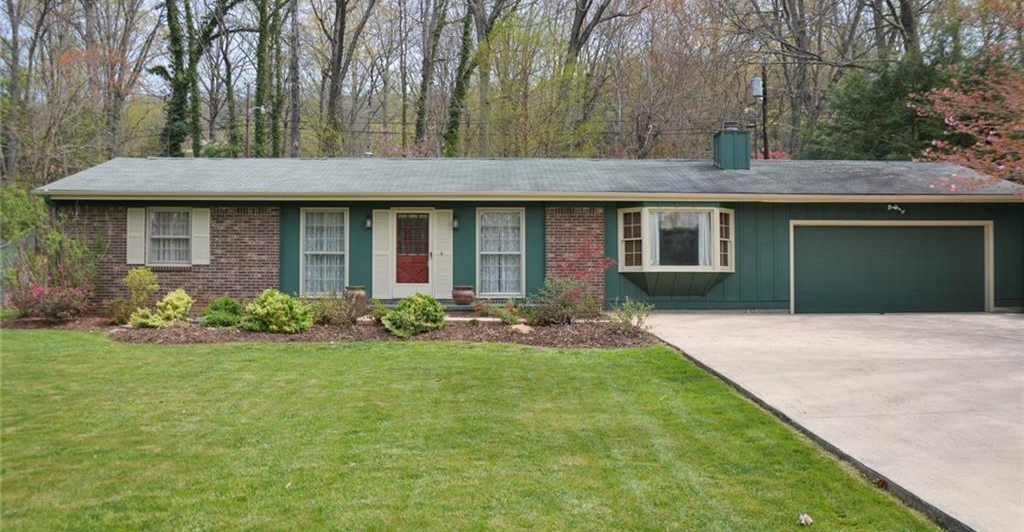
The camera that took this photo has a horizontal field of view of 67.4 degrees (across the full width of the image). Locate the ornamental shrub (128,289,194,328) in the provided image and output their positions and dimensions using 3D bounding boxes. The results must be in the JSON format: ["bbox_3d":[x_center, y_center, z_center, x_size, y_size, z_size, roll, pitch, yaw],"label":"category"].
[{"bbox_3d":[-7.122,0.860,15.600,1.341,0.784,1.050,0,0,0],"label":"ornamental shrub"}]

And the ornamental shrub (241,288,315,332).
[{"bbox_3d":[-4.525,0.850,14.750,1.383,0.797,1.150,0,0,-1],"label":"ornamental shrub"}]

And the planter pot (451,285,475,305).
[{"bbox_3d":[-1.087,0.663,17.200,0.502,0.430,0.500,0,-1,0],"label":"planter pot"}]

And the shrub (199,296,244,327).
[{"bbox_3d":[-5.865,0.907,15.500,0.929,0.622,0.800,0,0,-1],"label":"shrub"}]

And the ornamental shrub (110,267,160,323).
[{"bbox_3d":[-8.141,0.636,16.600,1.081,1.206,0.900,0,0,0],"label":"ornamental shrub"}]

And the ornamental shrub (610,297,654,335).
[{"bbox_3d":[2.245,0.885,14.300,0.820,0.634,0.750,0,0,0],"label":"ornamental shrub"}]

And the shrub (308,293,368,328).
[{"bbox_3d":[-3.458,0.859,15.300,1.196,0.661,1.000,0,0,0],"label":"shrub"}]

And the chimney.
[{"bbox_3d":[5.880,-3.190,20.500,0.790,1.300,0.640,0,0,-1],"label":"chimney"}]

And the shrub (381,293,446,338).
[{"bbox_3d":[-1.788,0.854,13.900,1.186,0.731,1.100,0,0,0],"label":"shrub"}]

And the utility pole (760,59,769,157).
[{"bbox_3d":[11.500,-4.327,35.000,0.270,10.356,0.270,0,0,0],"label":"utility pole"}]

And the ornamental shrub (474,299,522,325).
[{"bbox_3d":[-0.274,0.926,15.600,0.975,0.491,0.750,0,0,0],"label":"ornamental shrub"}]

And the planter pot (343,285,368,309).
[{"bbox_3d":[-3.443,0.702,17.000,0.531,0.509,0.530,0,-1,0],"label":"planter pot"}]

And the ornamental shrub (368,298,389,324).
[{"bbox_3d":[-2.779,0.949,16.100,0.461,0.492,0.440,0,0,-1],"label":"ornamental shrub"}]

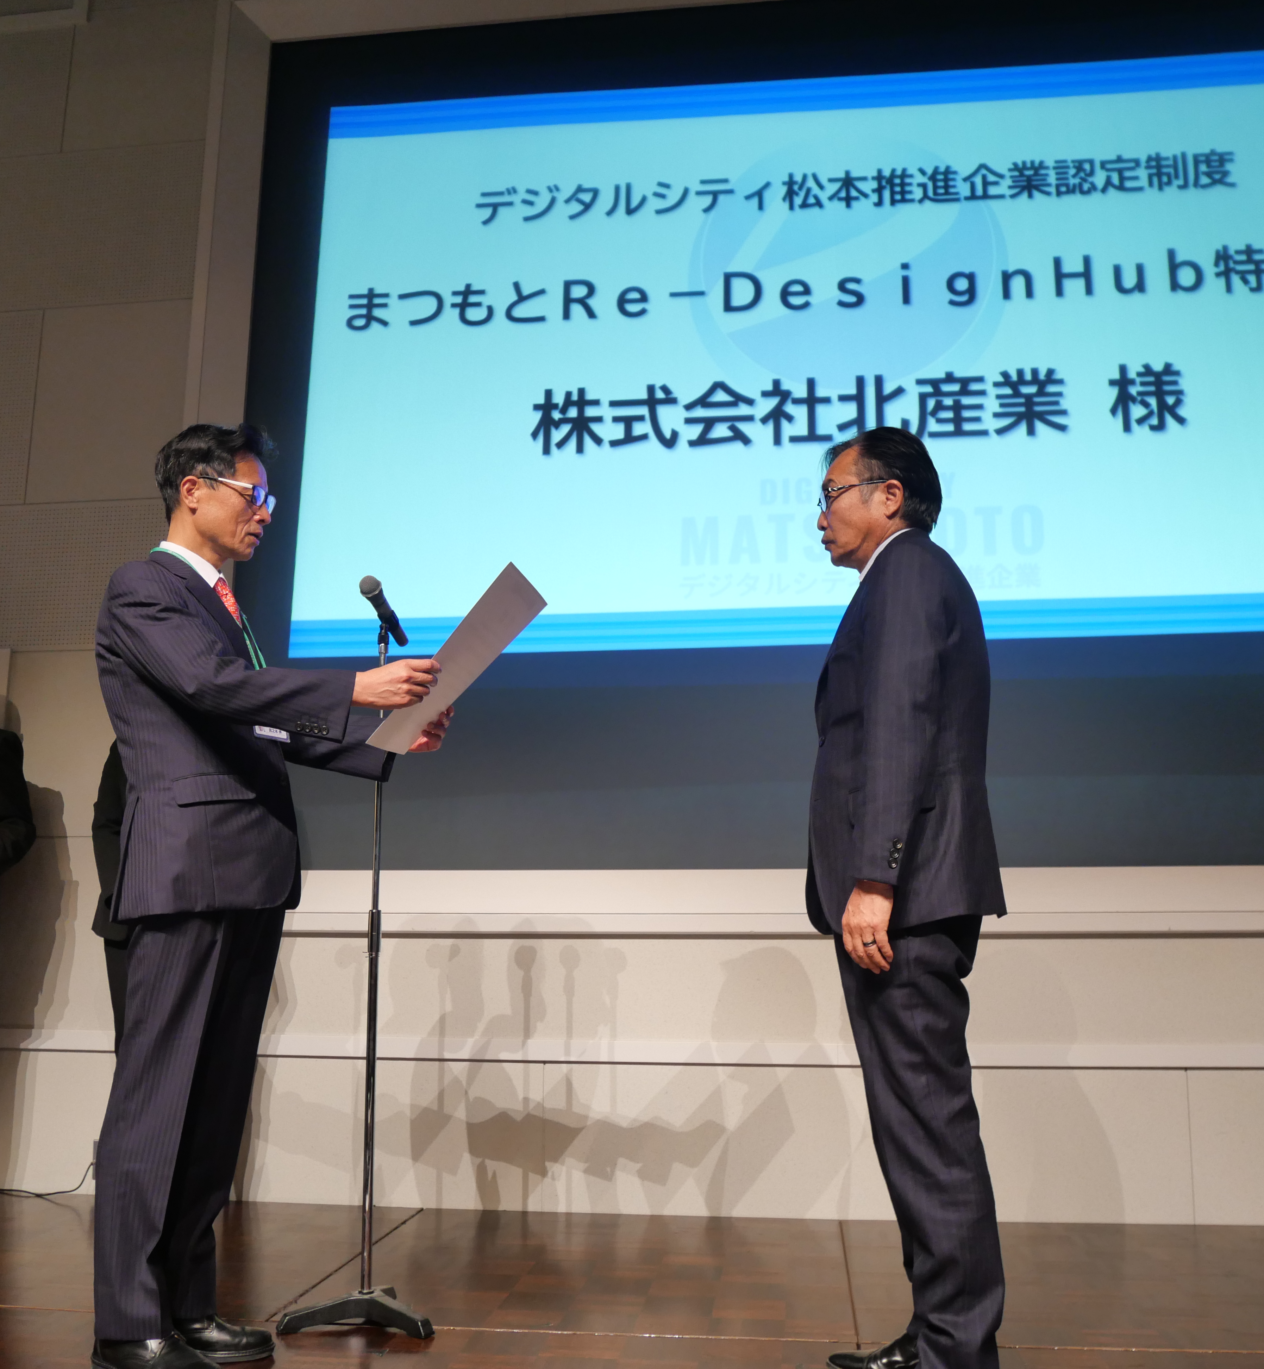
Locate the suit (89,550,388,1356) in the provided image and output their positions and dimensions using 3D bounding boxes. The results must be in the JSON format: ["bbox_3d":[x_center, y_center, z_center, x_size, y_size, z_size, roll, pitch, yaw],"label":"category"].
[{"bbox_3d":[-0.764,0.437,2.360,0.550,1.430,0.500,0,-11,2],"label":"suit"}]

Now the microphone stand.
[{"bbox_3d":[-0.516,0.549,2.590,0.310,1.400,0.280,0,-11,0],"label":"microphone stand"}]

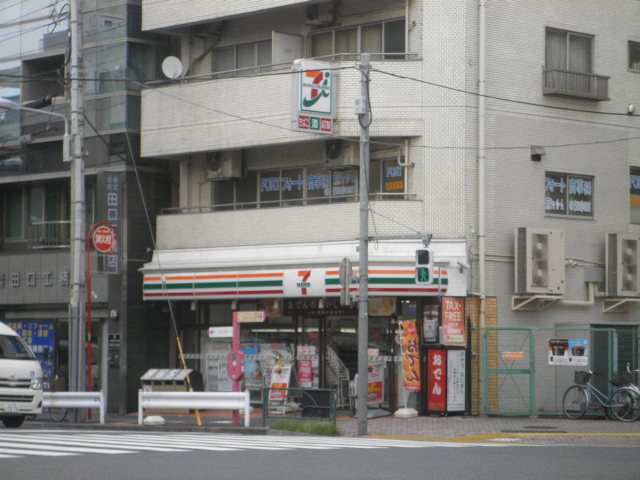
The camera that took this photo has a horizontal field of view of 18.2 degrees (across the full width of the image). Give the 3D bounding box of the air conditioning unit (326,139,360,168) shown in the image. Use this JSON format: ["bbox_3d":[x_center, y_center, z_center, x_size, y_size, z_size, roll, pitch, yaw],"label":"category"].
[{"bbox_3d":[0.467,-1.876,43.400,0.310,0.610,0.860,3,-4,-42],"label":"air conditioning unit"}]

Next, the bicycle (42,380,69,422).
[{"bbox_3d":[-6.430,3.699,46.794,0.560,1.060,1.750,3,-4,-42],"label":"bicycle"}]

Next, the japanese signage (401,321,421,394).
[{"bbox_3d":[1.907,2.429,41.700,0.430,1.500,0.100,0,-3,14],"label":"japanese signage"}]

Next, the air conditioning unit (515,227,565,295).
[{"bbox_3d":[4.810,0.463,43.400,1.200,1.400,0.380,3,-4,-42],"label":"air conditioning unit"}]

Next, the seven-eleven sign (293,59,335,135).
[{"bbox_3d":[-0.129,-3.072,42.900,1.000,1.560,0.210,3,-4,-42],"label":"seven-eleven sign"}]

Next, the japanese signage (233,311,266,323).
[{"bbox_3d":[-1.379,1.514,39.253,0.933,0.216,0.060,-3,-4,44],"label":"japanese signage"}]

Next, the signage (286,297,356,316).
[{"bbox_3d":[0.013,1.461,43.861,2.274,0.439,0.060,-3,-4,44],"label":"signage"}]

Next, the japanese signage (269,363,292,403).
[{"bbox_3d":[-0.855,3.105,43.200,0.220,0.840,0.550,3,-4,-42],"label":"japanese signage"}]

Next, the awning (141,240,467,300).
[{"bbox_3d":[-0.594,0.689,43.146,8.279,1.149,1.992,-2,-4,40],"label":"awning"}]

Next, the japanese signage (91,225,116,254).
[{"bbox_3d":[-4.887,-0.016,45.200,0.570,0.570,0.070,3,-4,-42],"label":"japanese signage"}]

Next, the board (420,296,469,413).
[{"bbox_3d":[2.572,2.383,41.200,0.971,2.413,0.200,0,-3,2],"label":"board"}]

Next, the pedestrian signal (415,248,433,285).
[{"bbox_3d":[1.874,0.484,35.800,0.330,0.630,0.130,-3,-4,42],"label":"pedestrian signal"}]

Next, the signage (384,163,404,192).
[{"bbox_3d":[1.574,-1.320,42.515,0.600,0.620,0.050,-3,-4,44],"label":"signage"}]

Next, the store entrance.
[{"bbox_3d":[0.534,2.661,43.286,2.902,2.065,0.300,-2,-4,40],"label":"store entrance"}]

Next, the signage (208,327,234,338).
[{"bbox_3d":[-1.960,1.844,39.796,0.800,0.219,0.060,-3,-4,44],"label":"signage"}]

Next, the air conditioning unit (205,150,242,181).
[{"bbox_3d":[-2.231,-1.747,46.400,0.310,0.620,0.860,3,-4,-42],"label":"air conditioning unit"}]

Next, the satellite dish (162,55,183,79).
[{"bbox_3d":[-3.452,-4.036,46.800,0.490,0.540,0.280,1,-15,-12],"label":"satellite dish"}]

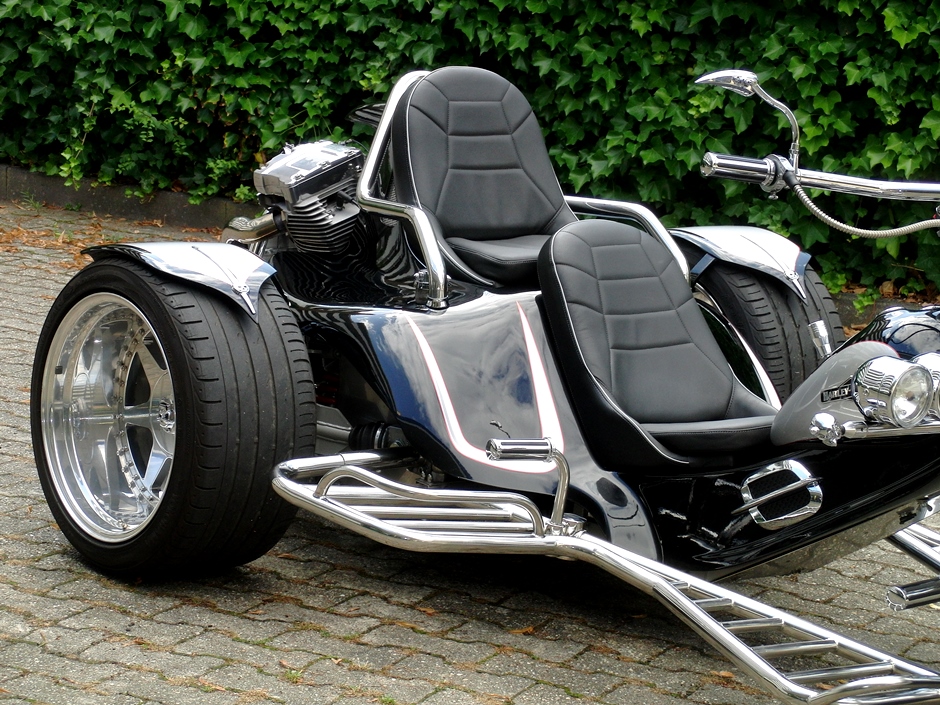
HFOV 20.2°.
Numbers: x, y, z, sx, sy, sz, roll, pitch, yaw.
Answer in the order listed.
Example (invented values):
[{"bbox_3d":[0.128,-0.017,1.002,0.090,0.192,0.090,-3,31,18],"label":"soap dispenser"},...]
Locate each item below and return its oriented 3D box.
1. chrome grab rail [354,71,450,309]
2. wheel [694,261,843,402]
[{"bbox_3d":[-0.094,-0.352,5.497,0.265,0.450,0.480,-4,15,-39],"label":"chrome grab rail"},{"bbox_3d":[0.580,0.037,6.290,0.294,0.661,0.661,-4,15,-39],"label":"wheel"}]

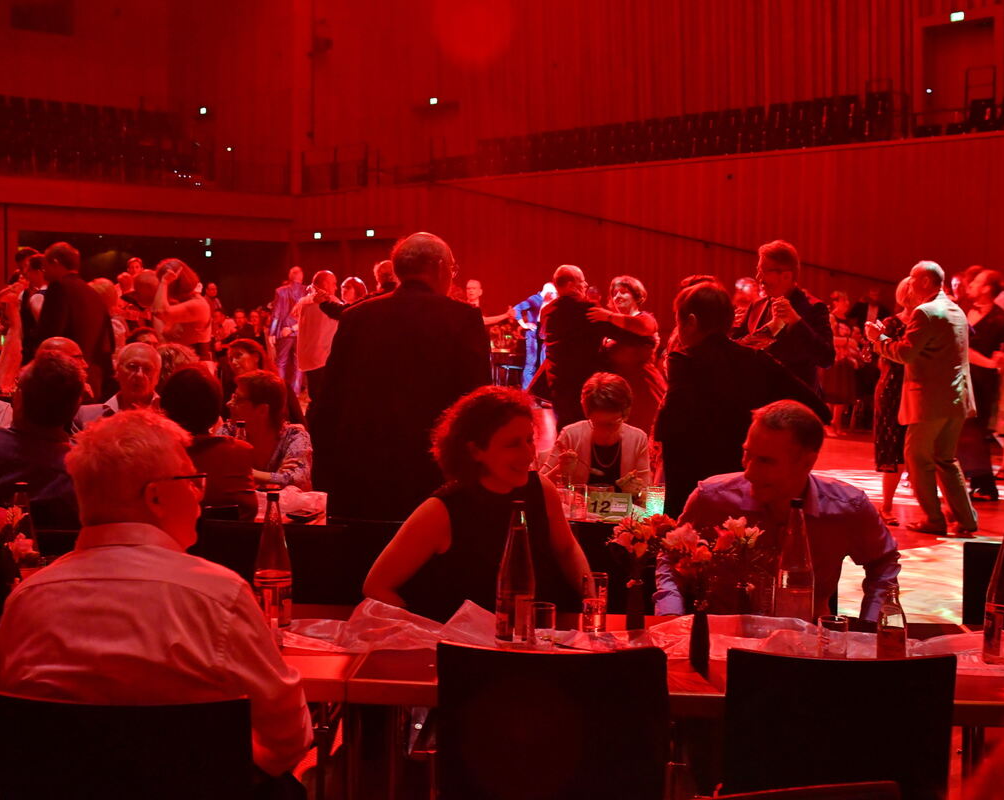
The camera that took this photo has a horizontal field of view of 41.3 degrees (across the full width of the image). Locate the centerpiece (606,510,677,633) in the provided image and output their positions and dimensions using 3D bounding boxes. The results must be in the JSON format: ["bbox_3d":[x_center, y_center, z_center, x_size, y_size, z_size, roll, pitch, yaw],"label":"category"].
[{"bbox_3d":[0.305,0.376,2.890,0.170,0.275,0.160,1,4,4],"label":"centerpiece"}]

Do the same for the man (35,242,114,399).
[{"bbox_3d":[-2.394,0.006,7.500,0.500,1.800,0.380,-3,5,-41],"label":"man"}]

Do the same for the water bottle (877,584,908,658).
[{"bbox_3d":[0.784,0.451,2.680,0.058,0.166,0.058,1,4,4],"label":"water bottle"}]

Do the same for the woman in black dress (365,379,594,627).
[{"bbox_3d":[-0.056,0.594,3.310,0.560,1.255,0.700,0,4,-11],"label":"woman in black dress"}]

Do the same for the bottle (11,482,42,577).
[{"bbox_3d":[-1.093,0.338,3.030,0.084,0.298,0.084,1,4,4],"label":"bottle"}]

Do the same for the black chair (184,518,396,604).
[{"bbox_3d":[-0.552,0.762,3.450,0.470,0.840,0.530,1,4,6],"label":"black chair"}]

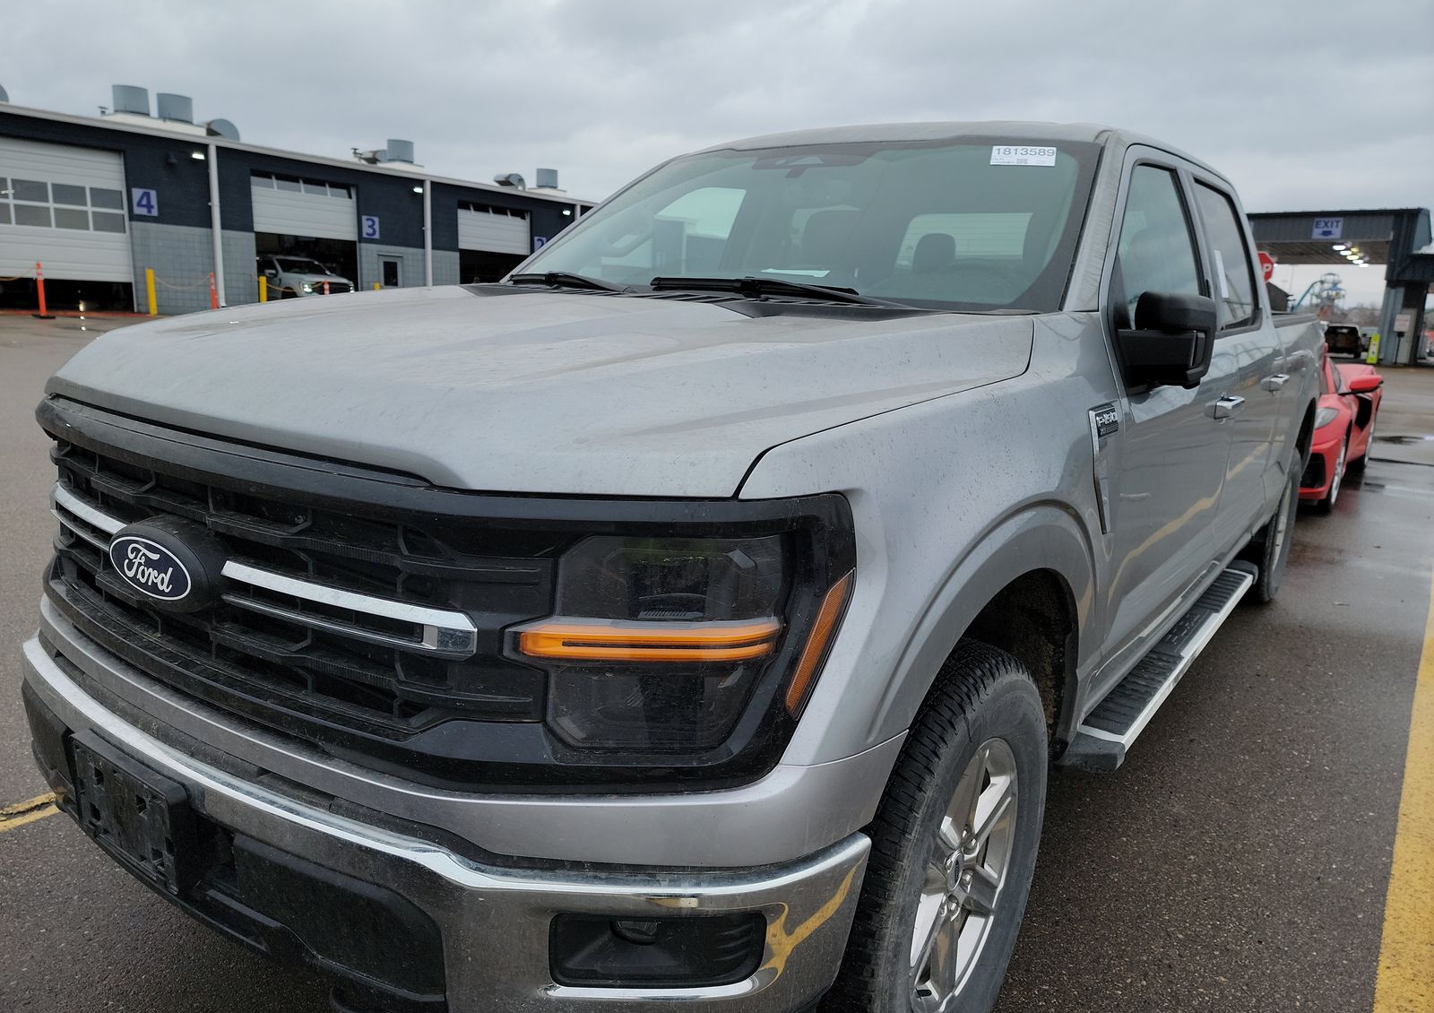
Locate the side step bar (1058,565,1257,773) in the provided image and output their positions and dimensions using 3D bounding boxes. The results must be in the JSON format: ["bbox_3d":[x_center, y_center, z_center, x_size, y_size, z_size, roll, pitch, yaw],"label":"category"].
[{"bbox_3d":[1.424,0.399,3.061,0.180,0.090,2.080,10,14,35],"label":"side step bar"}]

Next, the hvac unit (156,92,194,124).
[{"bbox_3d":[-16.790,-12.320,30.800,0.980,0.740,0.980,9,14,35],"label":"hvac unit"}]

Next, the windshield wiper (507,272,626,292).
[{"bbox_3d":[-0.398,-0.591,2.646,0.090,0.070,0.620,-8,15,-40],"label":"windshield wiper"}]

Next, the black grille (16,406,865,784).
[{"bbox_3d":[-0.731,0.059,1.568,1.920,0.410,0.390,10,14,35],"label":"black grille"}]

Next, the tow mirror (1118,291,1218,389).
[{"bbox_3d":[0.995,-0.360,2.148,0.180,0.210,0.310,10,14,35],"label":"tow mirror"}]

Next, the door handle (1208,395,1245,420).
[{"bbox_3d":[1.444,-0.279,2.823,0.065,0.055,0.260,10,14,35],"label":"door handle"}]

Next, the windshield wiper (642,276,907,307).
[{"bbox_3d":[0.142,-0.487,2.228,0.660,0.070,0.090,7,13,26],"label":"windshield wiper"}]

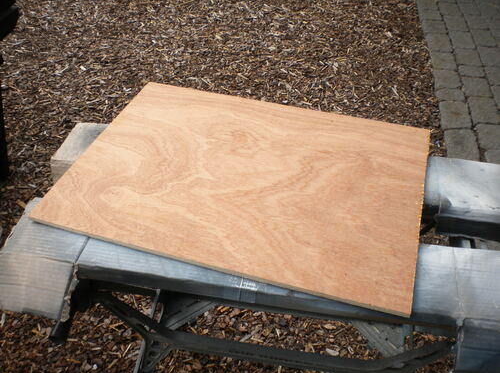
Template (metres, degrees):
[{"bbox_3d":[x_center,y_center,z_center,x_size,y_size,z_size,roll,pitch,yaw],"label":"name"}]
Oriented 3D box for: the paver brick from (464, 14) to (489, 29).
[{"bbox_3d":[1.519,-1.085,3.419,0.134,0.060,0.223,4,43,8],"label":"paver brick"}]

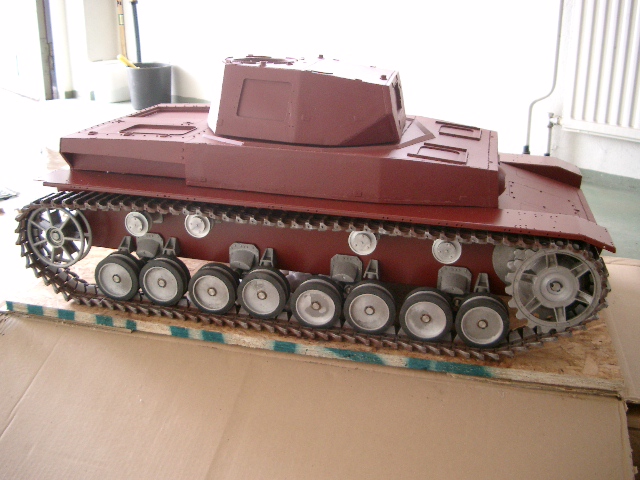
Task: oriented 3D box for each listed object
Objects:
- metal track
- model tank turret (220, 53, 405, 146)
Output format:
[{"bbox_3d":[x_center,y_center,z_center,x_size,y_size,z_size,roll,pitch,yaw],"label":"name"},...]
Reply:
[{"bbox_3d":[-0.047,0.044,1.073,0.922,0.189,0.068,6,21,12],"label":"metal track"},{"bbox_3d":[-0.023,-0.250,1.174,0.352,0.120,0.290,6,21,12],"label":"model tank turret"}]

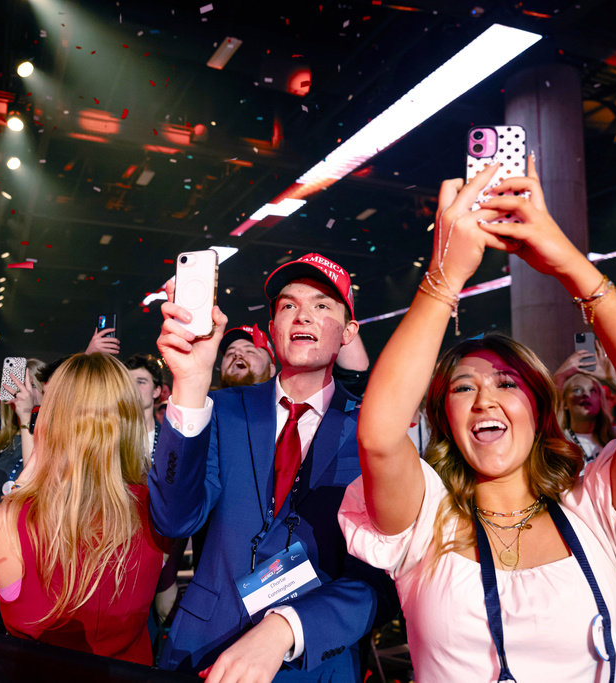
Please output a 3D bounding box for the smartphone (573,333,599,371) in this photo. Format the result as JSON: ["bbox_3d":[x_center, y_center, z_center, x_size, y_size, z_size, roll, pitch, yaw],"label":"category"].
[{"bbox_3d":[1.079,0.041,2.650,0.076,0.153,0.011,-1,-8,2],"label":"smartphone"}]

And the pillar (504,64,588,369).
[{"bbox_3d":[5.061,-1.201,14.237,1.530,8.700,1.530,0,-7,0],"label":"pillar"}]

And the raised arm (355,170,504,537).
[{"bbox_3d":[0.152,0.030,0.920,0.190,0.500,0.300,0,-7,0],"label":"raised arm"}]

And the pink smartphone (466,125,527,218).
[{"bbox_3d":[0.247,-0.212,0.895,0.077,0.153,0.012,2,-19,6],"label":"pink smartphone"}]

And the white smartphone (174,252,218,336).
[{"bbox_3d":[-0.187,-0.079,1.144,0.075,0.150,0.011,-3,-12,17],"label":"white smartphone"}]

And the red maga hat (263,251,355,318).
[{"bbox_3d":[0.001,-0.118,1.345,0.180,0.135,0.280,0,-20,16],"label":"red maga hat"}]

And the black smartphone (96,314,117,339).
[{"bbox_3d":[-0.802,-0.026,2.720,0.076,0.156,0.011,-2,-6,13],"label":"black smartphone"}]

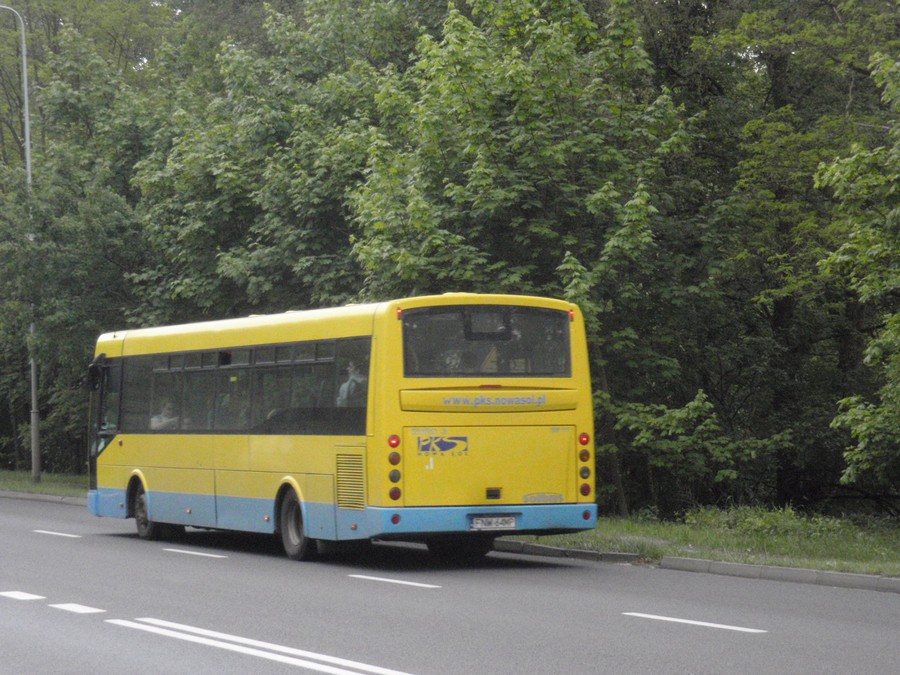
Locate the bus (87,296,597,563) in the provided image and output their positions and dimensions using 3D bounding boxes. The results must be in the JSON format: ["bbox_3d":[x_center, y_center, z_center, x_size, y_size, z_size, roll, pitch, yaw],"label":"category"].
[{"bbox_3d":[-1.692,1.095,31.394,2.520,2.843,10.272,0,-2,-25],"label":"bus"}]

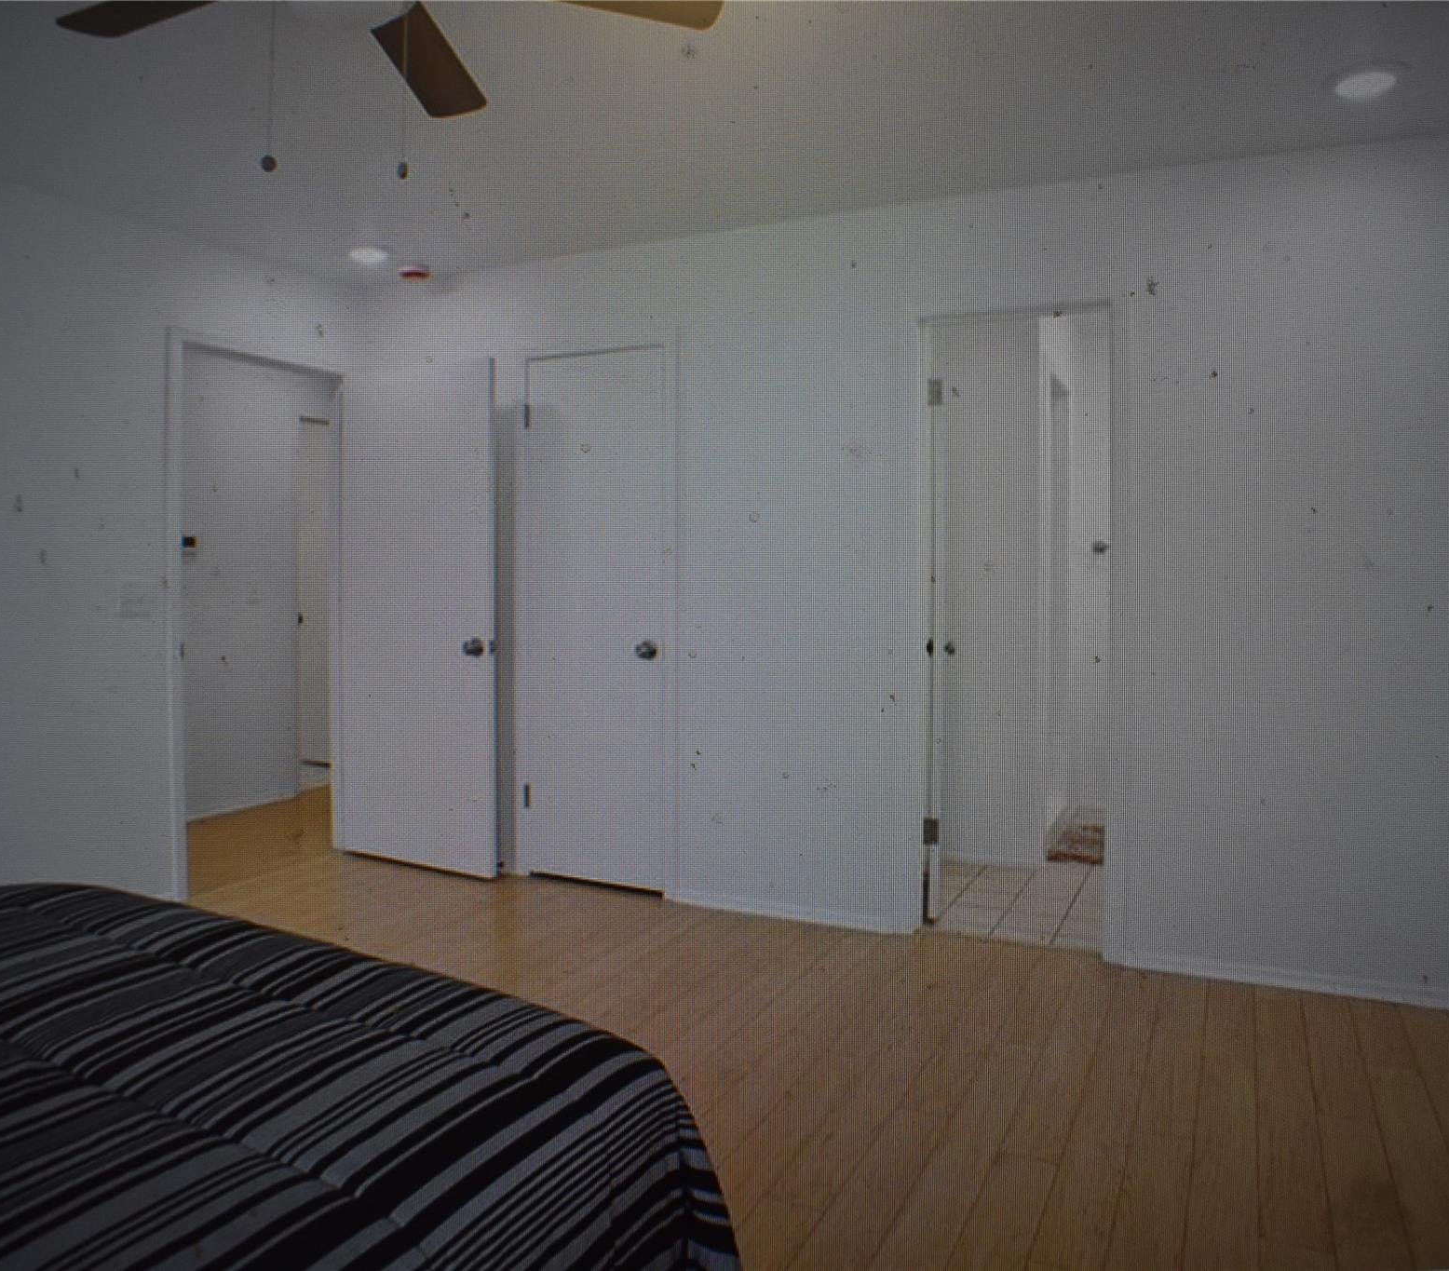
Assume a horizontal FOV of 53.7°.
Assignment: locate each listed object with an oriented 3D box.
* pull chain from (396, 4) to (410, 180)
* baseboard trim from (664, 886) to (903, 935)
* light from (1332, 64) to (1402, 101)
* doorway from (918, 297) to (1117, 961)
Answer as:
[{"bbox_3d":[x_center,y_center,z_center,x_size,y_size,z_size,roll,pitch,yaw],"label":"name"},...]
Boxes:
[{"bbox_3d":[-0.506,-0.867,2.245,0.018,0.300,0.018,0,2,0],"label":"pull chain"},{"bbox_3d":[0.207,0.960,5.011,0.932,0.058,0.016,1,2,29],"label":"baseboard trim"},{"bbox_3d":[1.633,-1.403,3.638,0.180,0.020,0.180,1,2,29],"label":"light"},{"bbox_3d":[0.949,-0.021,4.634,0.619,2.040,0.120,1,2,29],"label":"doorway"}]

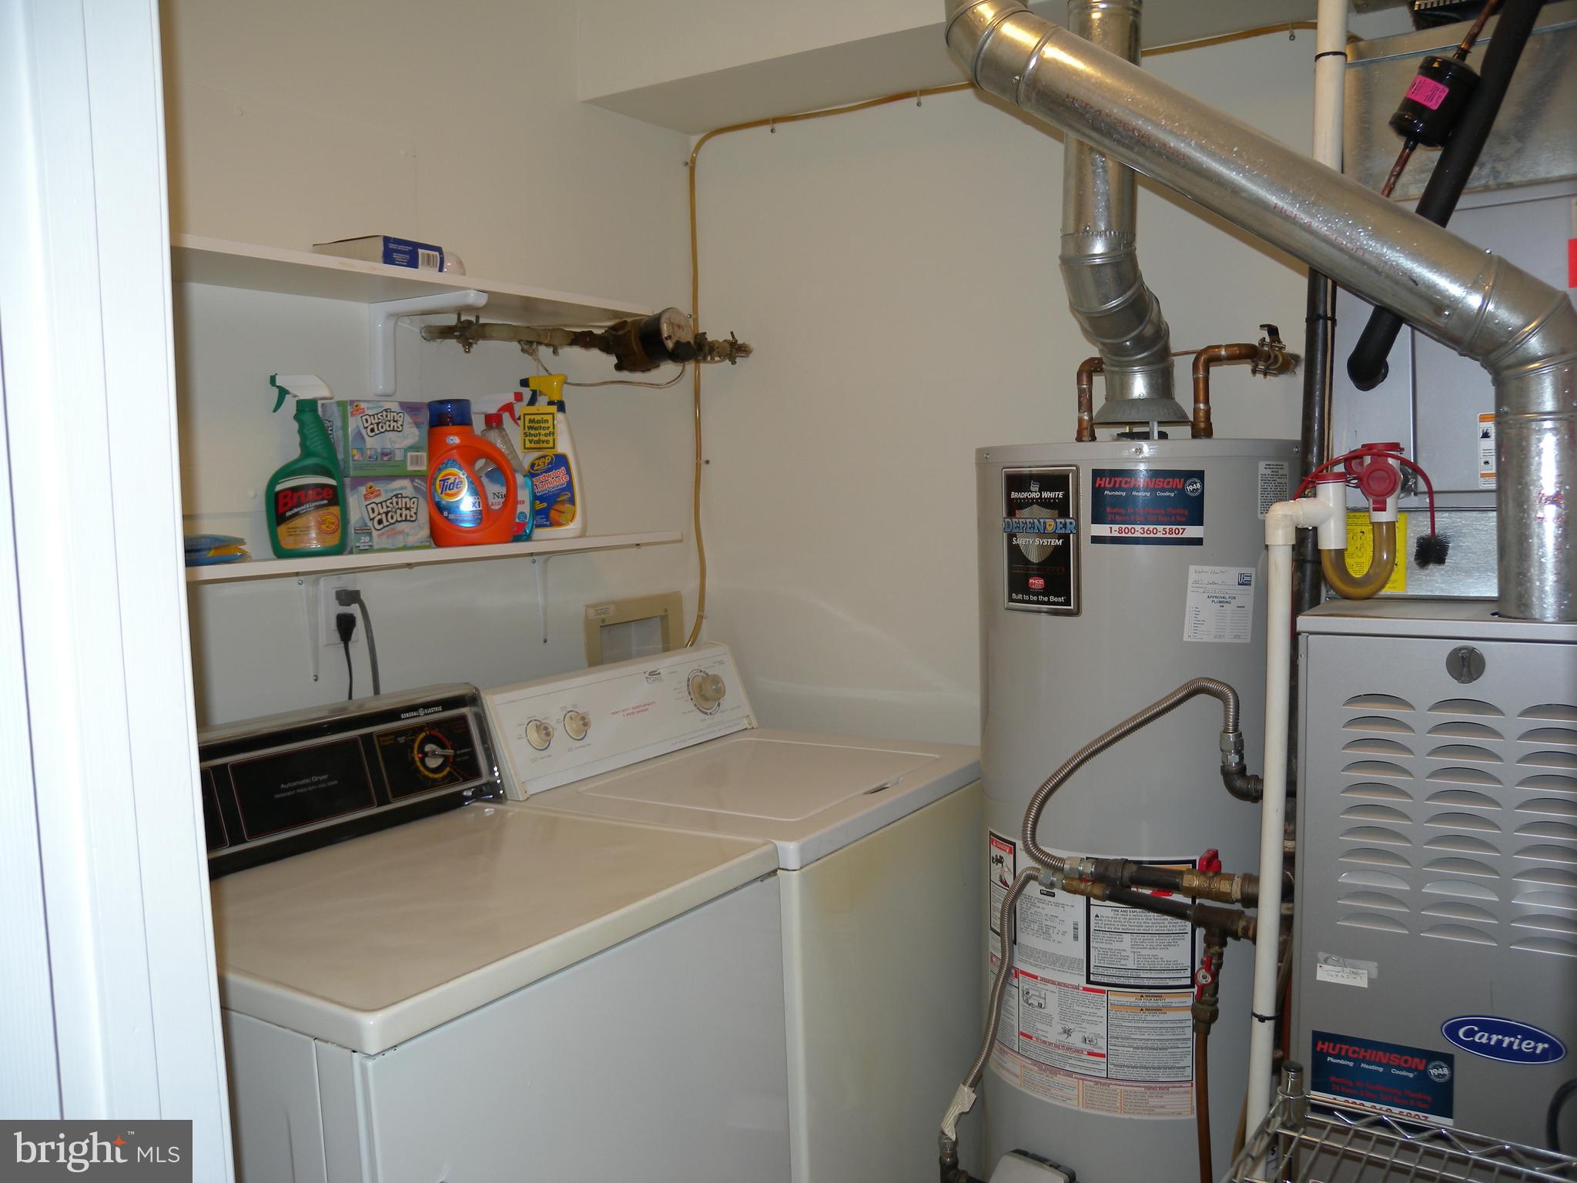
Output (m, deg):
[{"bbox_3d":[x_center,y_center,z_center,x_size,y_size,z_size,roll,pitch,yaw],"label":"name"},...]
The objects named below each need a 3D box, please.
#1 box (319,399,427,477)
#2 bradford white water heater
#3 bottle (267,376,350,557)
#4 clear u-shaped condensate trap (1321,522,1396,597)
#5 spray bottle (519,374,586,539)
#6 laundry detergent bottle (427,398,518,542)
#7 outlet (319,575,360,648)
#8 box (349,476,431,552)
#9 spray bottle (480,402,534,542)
[{"bbox_3d":[-0.620,-0.227,1.920,0.075,0.111,0.133,2,6,39],"label":"box"},{"bbox_3d":[0.554,0.491,2.042,0.550,1.448,0.508,-6,7,-44],"label":"bradford white water heater"},{"bbox_3d":[-0.689,-0.178,1.825,0.063,0.260,0.108,3,6,40],"label":"bottle"},{"bbox_3d":[0.755,-0.042,1.690,0.098,0.105,0.032,0,5,12],"label":"clear u-shaped condensate trap"},{"bbox_3d":[-0.419,-0.238,2.270,0.108,0.284,0.064,-3,5,-14],"label":"spray bottle"},{"bbox_3d":[-0.522,-0.194,2.103,0.088,0.240,0.156,3,7,44],"label":"laundry detergent bottle"},{"bbox_3d":[-0.732,0.032,2.087,0.012,0.116,0.072,2,6,33],"label":"outlet"},{"bbox_3d":[-0.620,-0.116,1.928,0.071,0.112,0.133,2,6,36],"label":"box"},{"bbox_3d":[-0.506,-0.216,2.236,0.105,0.262,0.060,-4,6,-32],"label":"spray bottle"}]

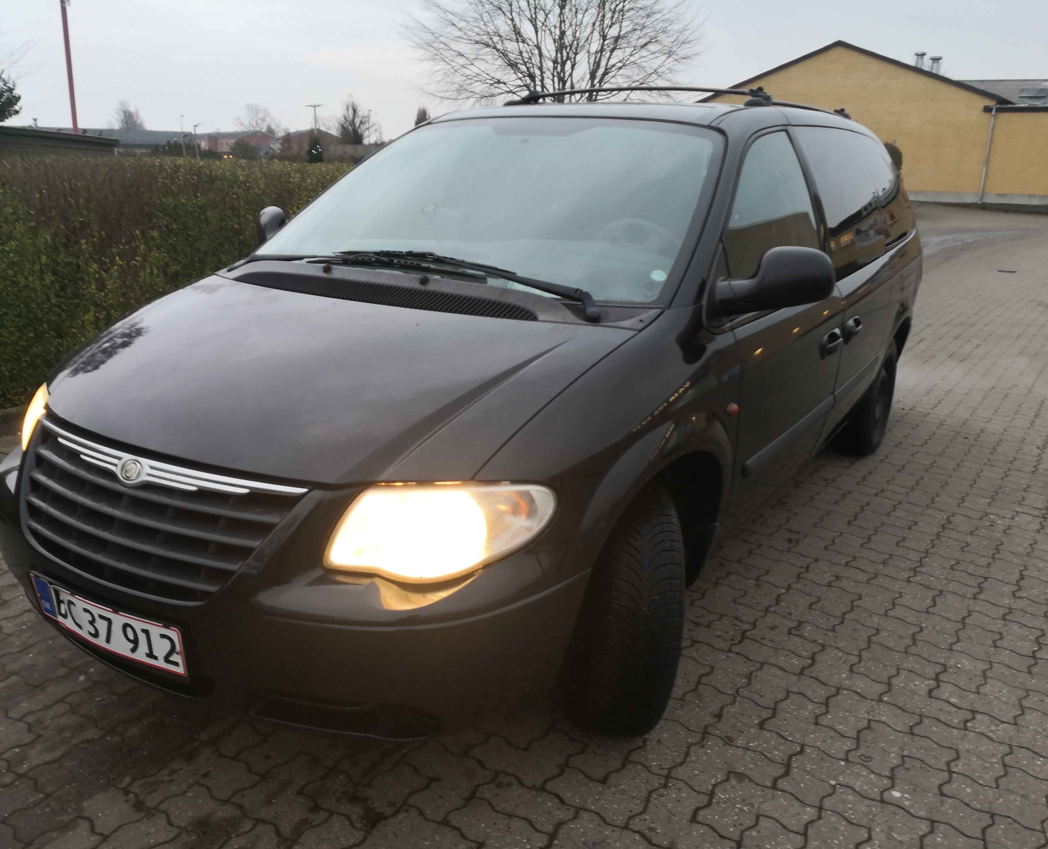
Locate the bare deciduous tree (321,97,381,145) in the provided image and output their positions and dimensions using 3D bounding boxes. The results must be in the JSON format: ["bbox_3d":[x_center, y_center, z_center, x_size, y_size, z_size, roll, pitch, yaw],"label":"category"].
[{"bbox_3d":[-14.237,-24.396,72.706,4.600,4.900,4.600,-1,16,-11],"label":"bare deciduous tree"}]

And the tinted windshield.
[{"bbox_3d":[-0.141,-0.756,2.872,1.570,0.150,1.000,11,49,30],"label":"tinted windshield"}]

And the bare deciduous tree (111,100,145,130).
[{"bbox_3d":[-64.549,-48.628,143.853,6.000,9.000,6.000,-5,17,-23],"label":"bare deciduous tree"}]

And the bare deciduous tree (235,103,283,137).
[{"bbox_3d":[-24.201,-25.494,80.675,4.700,7.900,4.700,-3,16,-16],"label":"bare deciduous tree"}]

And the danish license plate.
[{"bbox_3d":[-0.922,0.438,1.941,0.504,0.120,0.025,11,26,29],"label":"danish license plate"}]

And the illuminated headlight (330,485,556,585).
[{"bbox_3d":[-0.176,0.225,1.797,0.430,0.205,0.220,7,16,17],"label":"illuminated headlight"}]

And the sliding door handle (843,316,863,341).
[{"bbox_3d":[1.292,-0.363,3.444,0.060,0.075,0.190,11,18,30],"label":"sliding door handle"}]

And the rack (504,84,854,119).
[{"bbox_3d":[0.849,-1.530,4.331,1.190,0.120,2.050,11,18,30],"label":"rack"}]

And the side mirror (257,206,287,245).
[{"bbox_3d":[-0.951,-0.755,3.485,0.270,0.195,0.145,11,18,29],"label":"side mirror"}]

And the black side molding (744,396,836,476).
[{"bbox_3d":[0.913,0.024,2.977,0.028,0.060,1.060,10,17,28],"label":"black side molding"}]

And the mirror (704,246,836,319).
[{"bbox_3d":[0.685,-0.382,2.408,0.290,0.205,0.190,11,18,30],"label":"mirror"}]

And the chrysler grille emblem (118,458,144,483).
[{"bbox_3d":[-0.855,0.100,1.922,0.063,0.062,0.018,11,-7,29],"label":"chrysler grille emblem"}]

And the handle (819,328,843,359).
[{"bbox_3d":[1.147,-0.300,3.314,0.055,0.090,0.220,11,18,29],"label":"handle"}]

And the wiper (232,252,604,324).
[{"bbox_3d":[-0.359,-0.439,2.612,1.390,0.120,0.210,11,18,29],"label":"wiper"}]

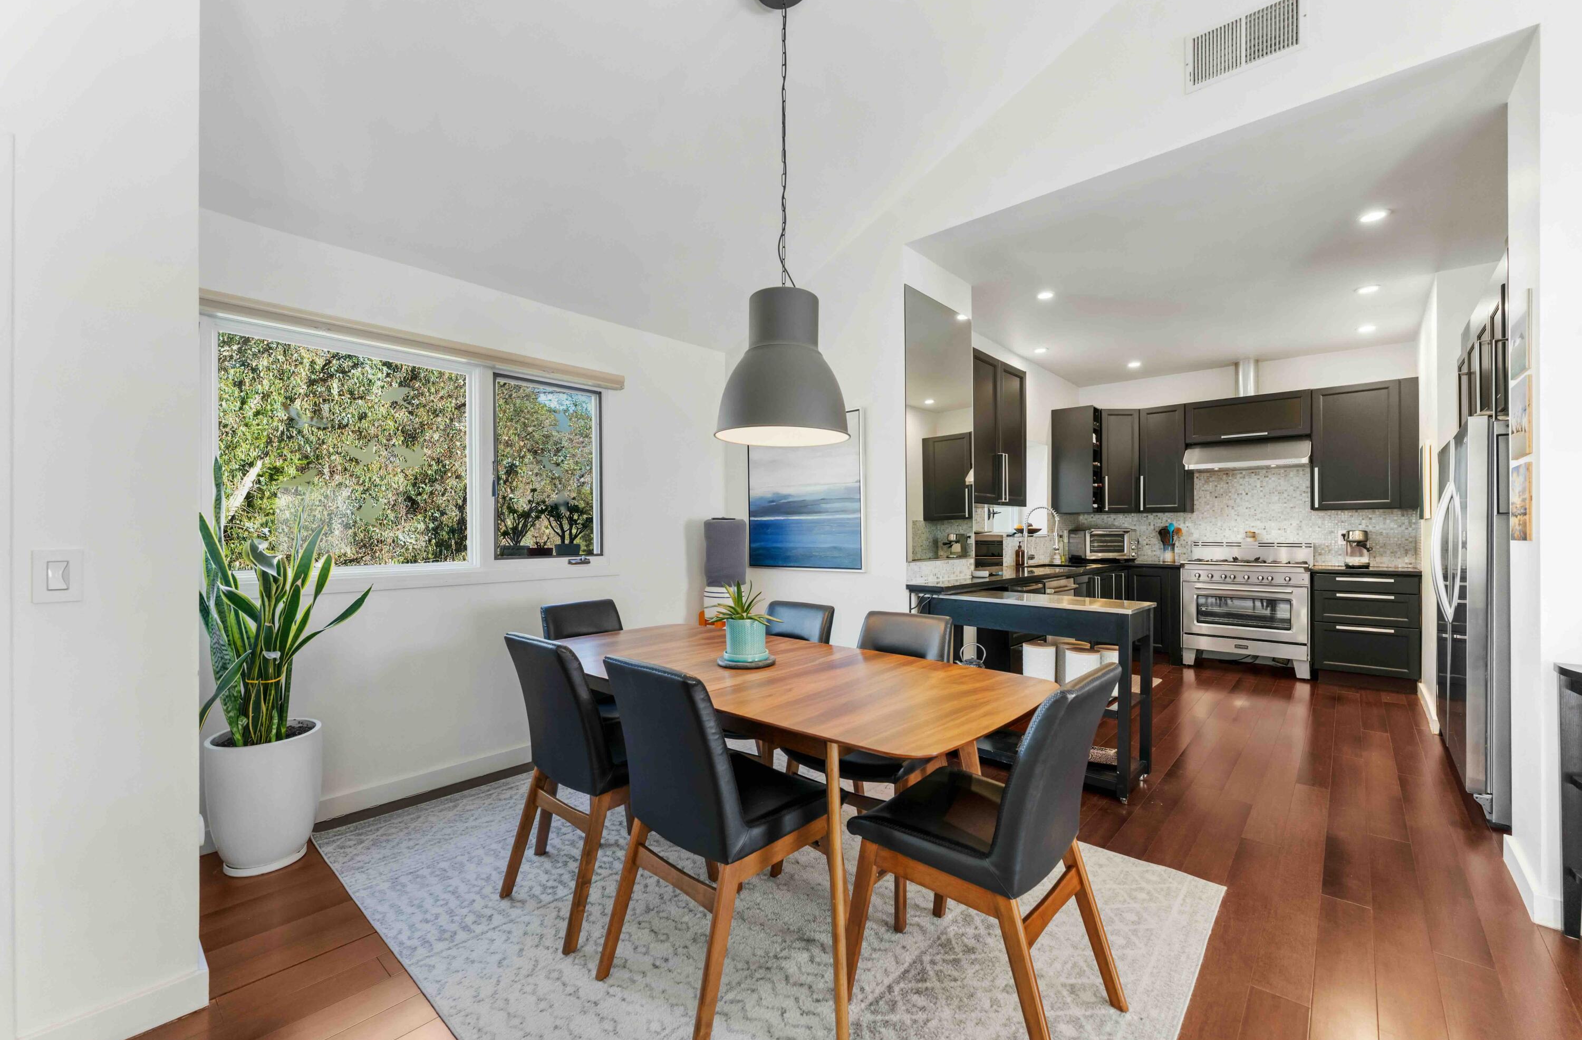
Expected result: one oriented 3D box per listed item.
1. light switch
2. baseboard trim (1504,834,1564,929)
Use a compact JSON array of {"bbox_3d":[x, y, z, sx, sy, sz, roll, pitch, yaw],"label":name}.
[{"bbox_3d":[-1.745,0.135,1.465,0.014,0.126,0.079,0,-1,42],"label":"light switch"},{"bbox_3d":[2.568,1.246,2.132,0.067,0.094,0.500,0,0,42],"label":"baseboard trim"}]

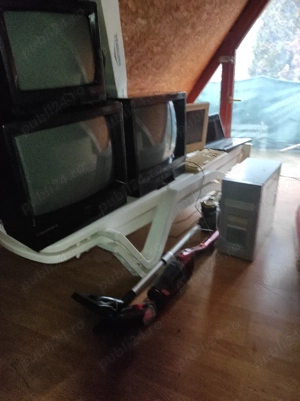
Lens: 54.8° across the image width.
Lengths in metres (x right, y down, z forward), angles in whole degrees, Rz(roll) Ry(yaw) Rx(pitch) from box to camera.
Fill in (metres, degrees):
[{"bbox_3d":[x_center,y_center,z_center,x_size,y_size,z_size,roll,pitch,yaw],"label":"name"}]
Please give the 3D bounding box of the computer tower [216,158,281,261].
[{"bbox_3d":[0.553,0.036,1.596,0.189,0.420,0.400,14,29,32],"label":"computer tower"}]

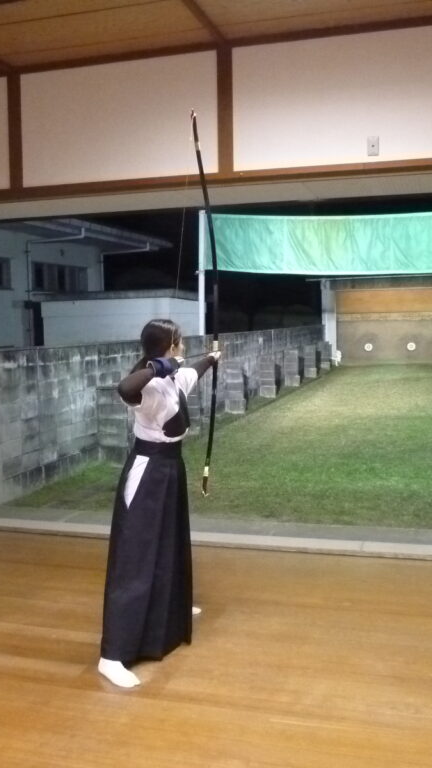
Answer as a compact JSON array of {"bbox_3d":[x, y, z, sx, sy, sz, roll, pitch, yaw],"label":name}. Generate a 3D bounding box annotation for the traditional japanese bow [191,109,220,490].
[{"bbox_3d":[-0.038,-0.379,3.818,0.060,1.909,0.392,1,5,17],"label":"traditional japanese bow"}]

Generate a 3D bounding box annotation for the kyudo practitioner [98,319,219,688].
[{"bbox_3d":[-0.240,0.450,3.543,0.382,1.518,1.196,1,5,17],"label":"kyudo practitioner"}]

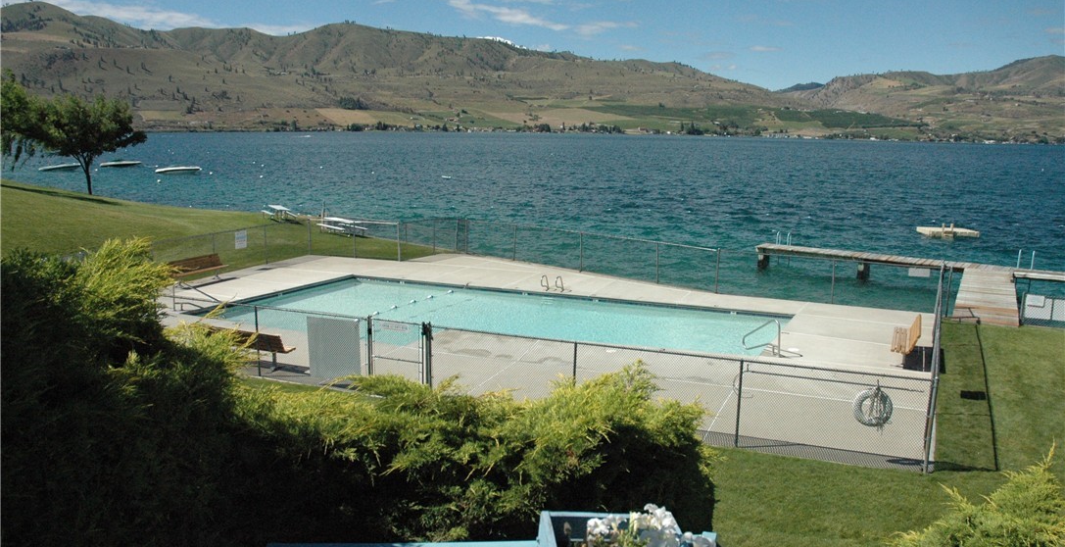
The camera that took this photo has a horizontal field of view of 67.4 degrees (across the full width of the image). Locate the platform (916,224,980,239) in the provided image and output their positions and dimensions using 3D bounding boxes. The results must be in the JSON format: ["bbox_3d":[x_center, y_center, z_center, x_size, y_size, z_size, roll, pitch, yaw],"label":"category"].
[{"bbox_3d":[25.992,-2.708,50.000,2.900,0.800,2.300,2,10,5],"label":"platform"}]

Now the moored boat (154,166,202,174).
[{"bbox_3d":[-49.250,-14.436,111.000,6.100,1.150,2.200,-4,11,-26],"label":"moored boat"}]

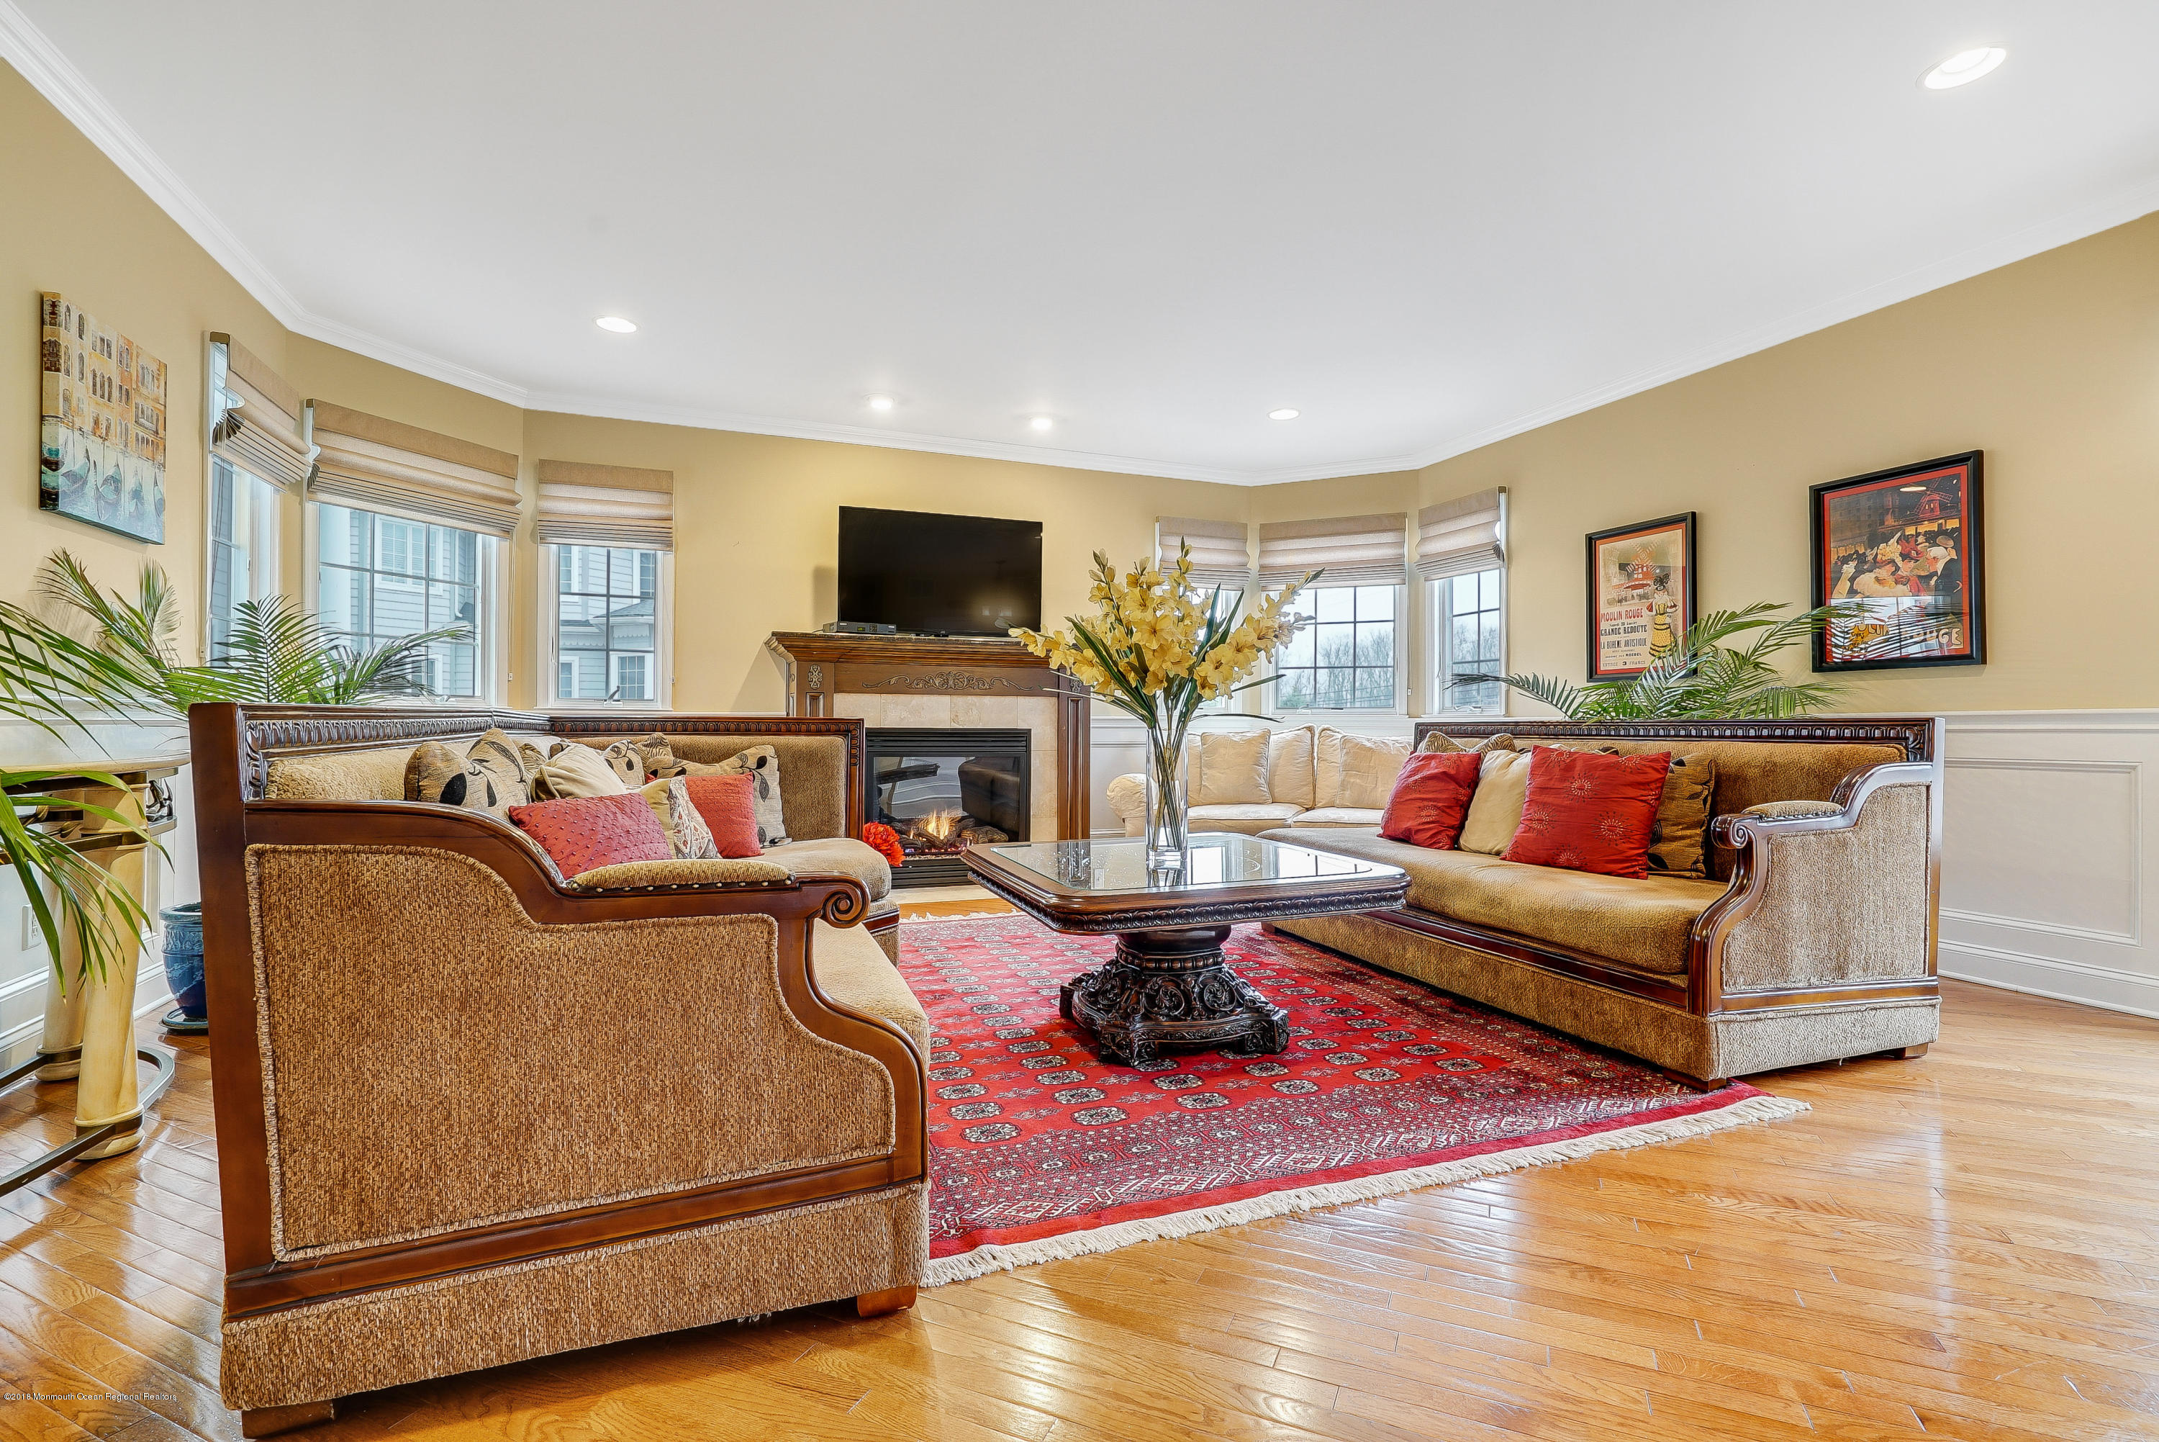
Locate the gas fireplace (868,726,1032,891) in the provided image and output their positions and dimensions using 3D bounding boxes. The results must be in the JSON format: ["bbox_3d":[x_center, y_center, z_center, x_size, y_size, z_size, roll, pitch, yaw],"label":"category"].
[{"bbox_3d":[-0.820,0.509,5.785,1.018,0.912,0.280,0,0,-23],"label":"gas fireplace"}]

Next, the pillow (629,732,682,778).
[{"bbox_3d":[-1.786,0.259,3.980,0.380,0.400,0.150,0,-15,-37],"label":"pillow"}]

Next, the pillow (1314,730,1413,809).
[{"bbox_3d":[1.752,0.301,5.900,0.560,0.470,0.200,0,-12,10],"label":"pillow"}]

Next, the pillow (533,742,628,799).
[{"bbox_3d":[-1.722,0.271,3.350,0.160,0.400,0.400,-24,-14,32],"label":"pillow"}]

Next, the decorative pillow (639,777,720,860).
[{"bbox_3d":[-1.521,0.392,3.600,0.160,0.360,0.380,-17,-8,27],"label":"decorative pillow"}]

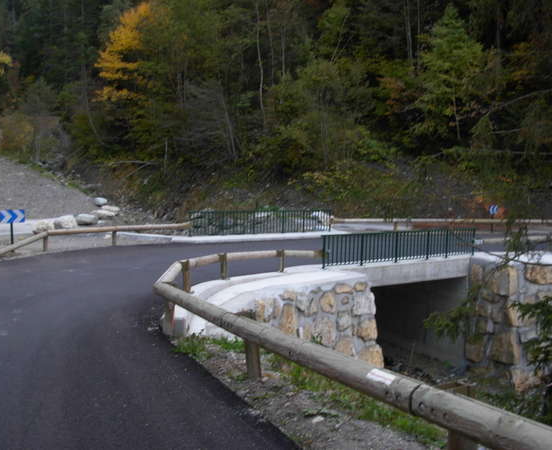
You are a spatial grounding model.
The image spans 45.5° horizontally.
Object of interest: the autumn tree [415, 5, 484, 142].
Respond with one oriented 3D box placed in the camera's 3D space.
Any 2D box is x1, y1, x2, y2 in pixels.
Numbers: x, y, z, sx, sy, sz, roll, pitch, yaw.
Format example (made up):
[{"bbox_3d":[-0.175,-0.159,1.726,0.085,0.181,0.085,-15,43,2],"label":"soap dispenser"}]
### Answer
[{"bbox_3d":[13.433,-11.730,51.000,5.300,10.700,5.200,0,2,0],"label":"autumn tree"}]

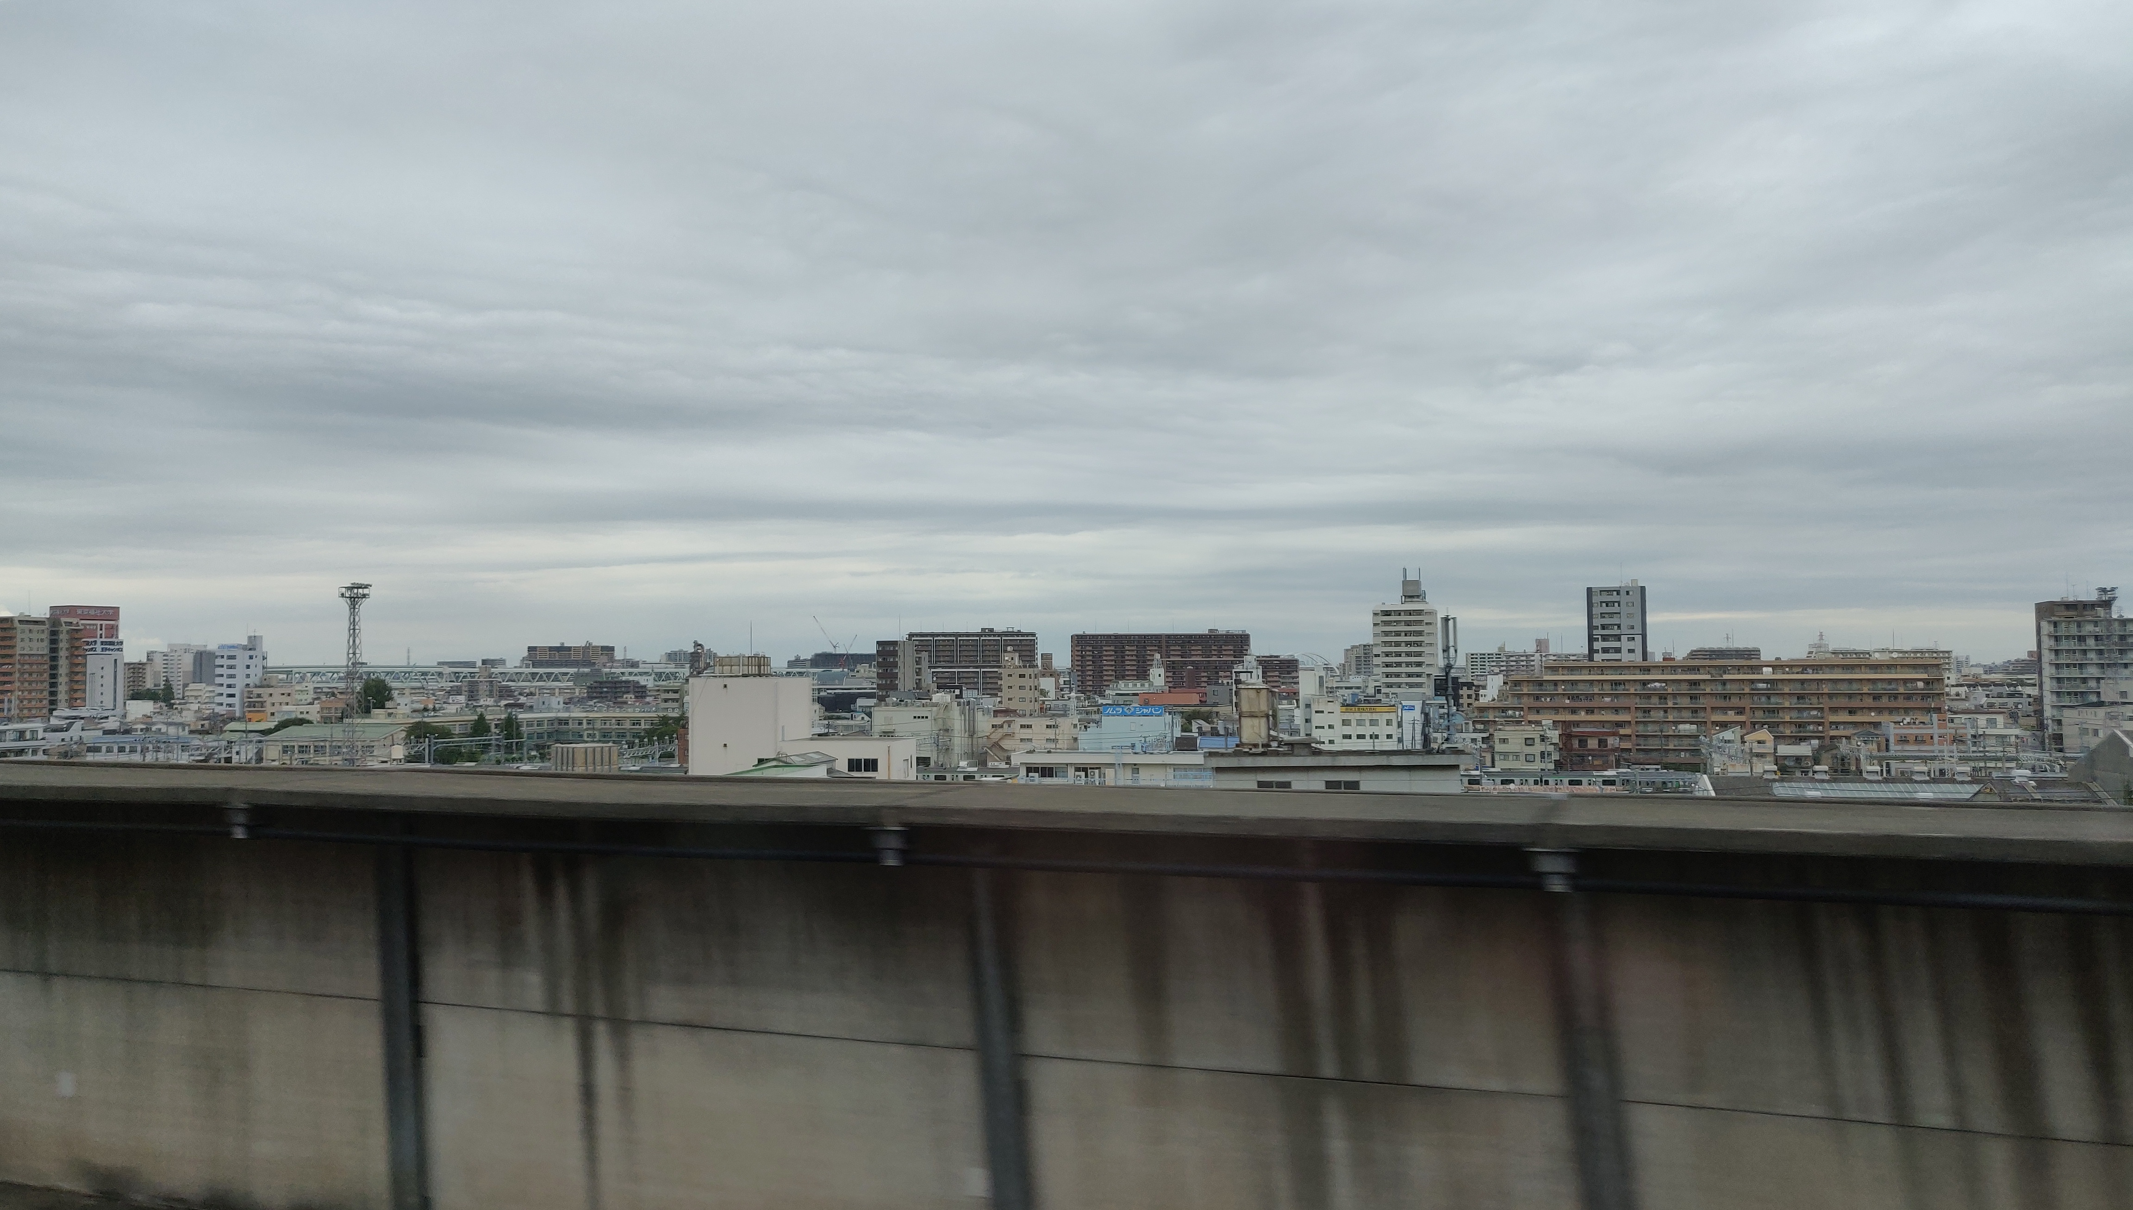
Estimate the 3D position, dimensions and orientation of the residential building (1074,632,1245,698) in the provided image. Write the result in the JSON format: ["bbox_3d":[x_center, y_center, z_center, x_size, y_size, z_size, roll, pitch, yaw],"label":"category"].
[{"bbox_3d":[54.825,36.097,897.000,103.000,39.500,15.000,0,-3,-2],"label":"residential building"}]

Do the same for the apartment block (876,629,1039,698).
[{"bbox_3d":[-61.362,34.381,866.000,91.000,39.000,19.000,0,-3,-2],"label":"apartment block"}]

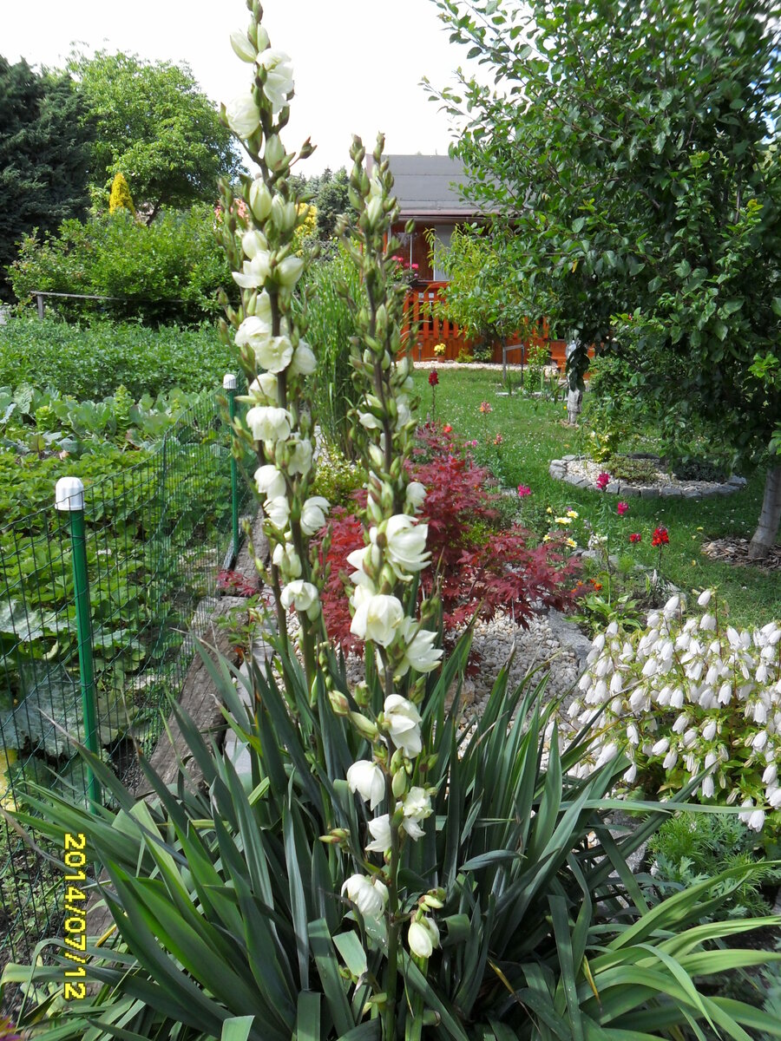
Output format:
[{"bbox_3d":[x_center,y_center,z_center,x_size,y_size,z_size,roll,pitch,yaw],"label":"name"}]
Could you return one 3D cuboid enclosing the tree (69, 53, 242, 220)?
[{"bbox_3d":[-5.900,-7.934,19.851,4.600,6.600,4.500,-3,11,-15],"label":"tree"}]

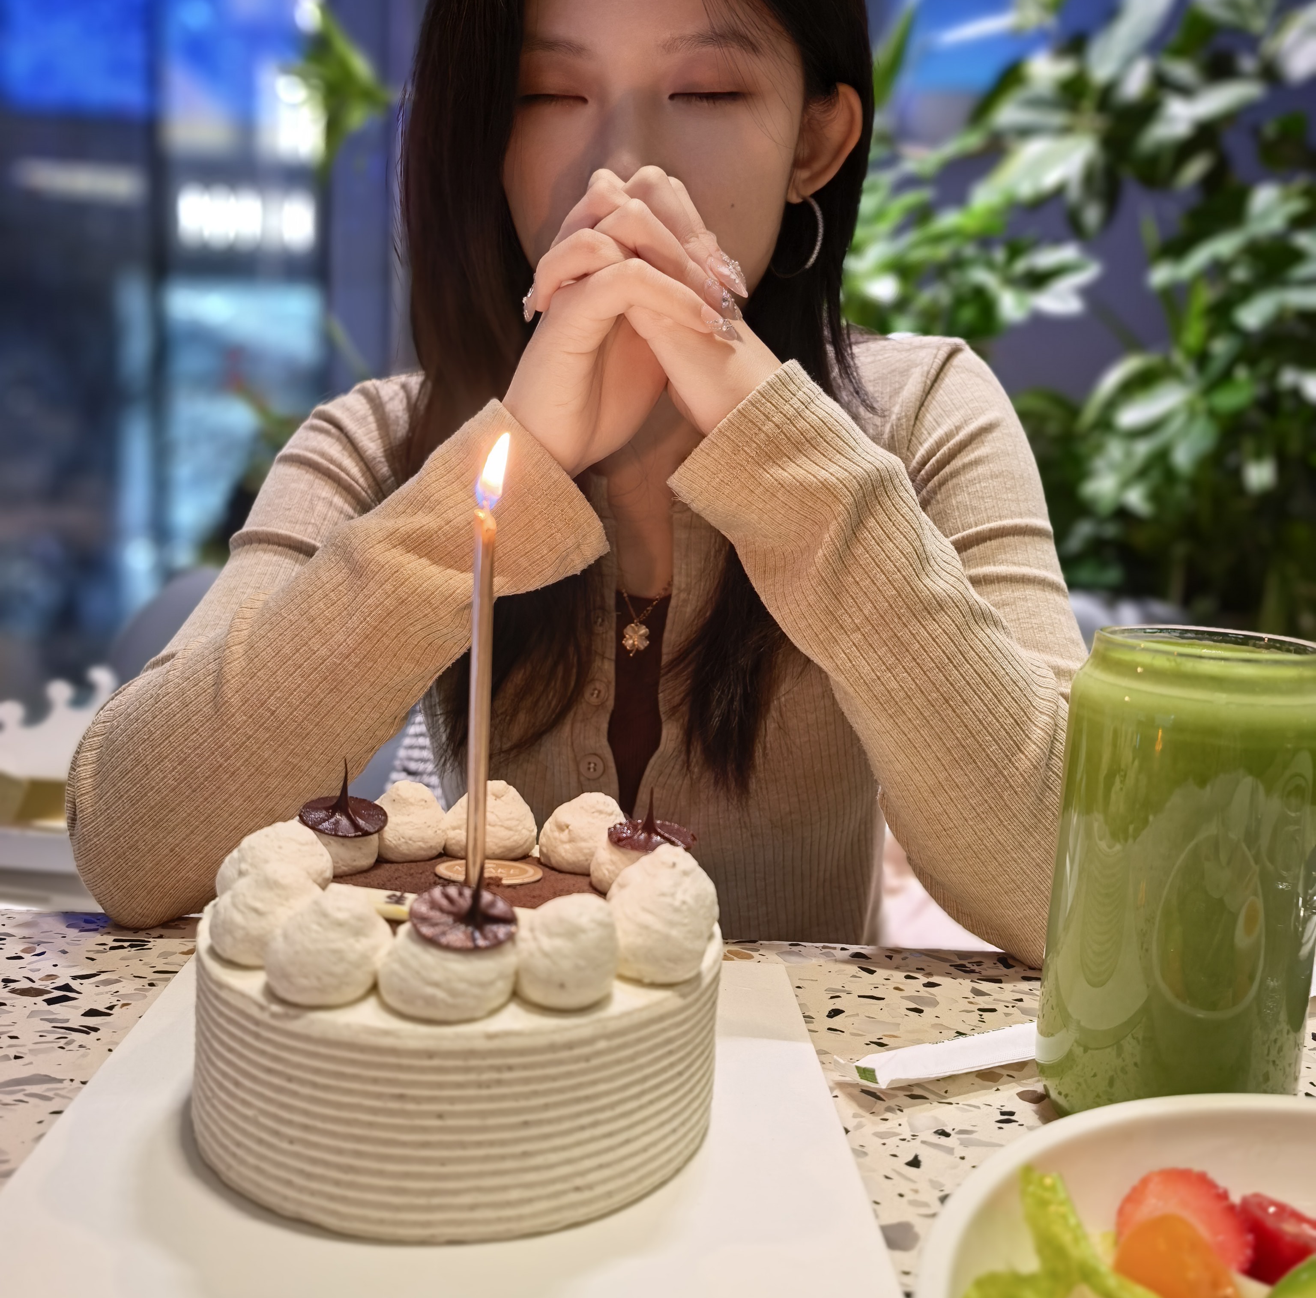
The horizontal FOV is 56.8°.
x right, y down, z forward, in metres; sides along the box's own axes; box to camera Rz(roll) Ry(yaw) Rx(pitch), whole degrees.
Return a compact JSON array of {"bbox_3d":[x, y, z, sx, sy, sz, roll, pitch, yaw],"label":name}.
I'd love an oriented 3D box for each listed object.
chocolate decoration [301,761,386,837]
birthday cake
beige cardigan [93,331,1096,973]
[{"bbox_3d":[-0.098,0.047,0.379,0.028,0.018,0.028,3,9,0],"label":"chocolate decoration"},{"bbox_3d":[-0.055,0.089,0.351,0.148,0.076,0.148,3,9,0],"label":"birthday cake"},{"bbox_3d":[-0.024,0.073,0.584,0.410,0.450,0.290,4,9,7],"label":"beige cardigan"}]

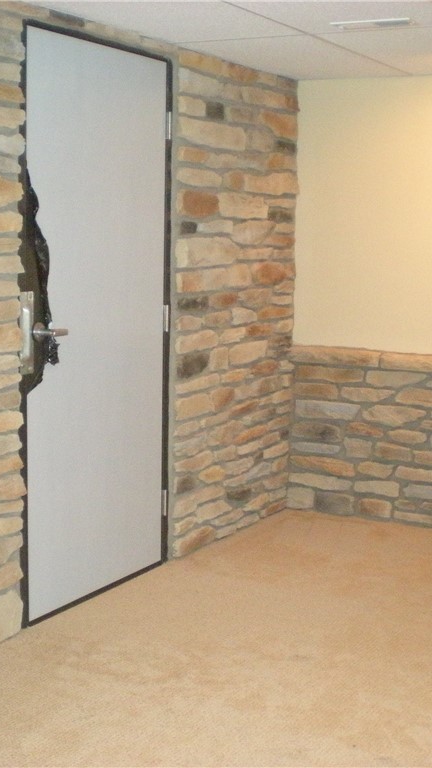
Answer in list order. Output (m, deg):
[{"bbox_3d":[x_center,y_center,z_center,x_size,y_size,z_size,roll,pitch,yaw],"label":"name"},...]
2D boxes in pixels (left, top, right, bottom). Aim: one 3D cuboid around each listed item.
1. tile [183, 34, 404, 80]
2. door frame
[{"bbox_3d":[0.373,-1.406,4.872,0.590,0.020,1.210,5,9,28],"label":"tile"},{"bbox_3d":[-0.466,-0.228,4.228,0.108,2.078,0.994,5,9,28],"label":"door frame"}]

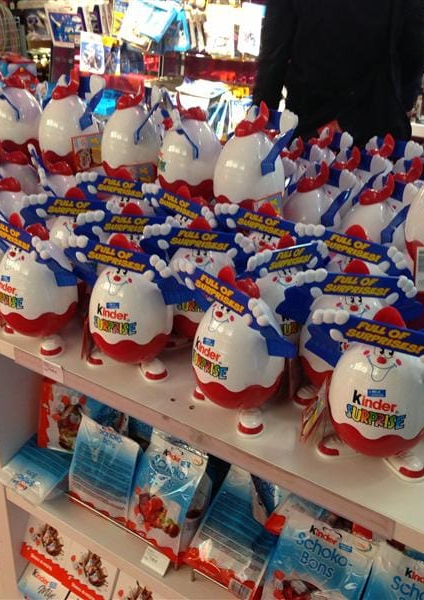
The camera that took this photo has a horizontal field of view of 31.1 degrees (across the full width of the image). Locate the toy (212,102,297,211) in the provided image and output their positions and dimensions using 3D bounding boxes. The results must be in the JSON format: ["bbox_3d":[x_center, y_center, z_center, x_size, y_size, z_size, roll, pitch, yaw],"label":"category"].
[{"bbox_3d":[0.081,-0.284,1.481,0.151,0.229,0.203,-16,31,-30],"label":"toy"}]

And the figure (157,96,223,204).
[{"bbox_3d":[-0.041,-0.296,1.421,0.126,0.217,0.192,1,26,0],"label":"figure"}]

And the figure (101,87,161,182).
[{"bbox_3d":[-0.173,-0.389,1.717,0.151,0.229,0.203,-11,28,-21],"label":"figure"}]

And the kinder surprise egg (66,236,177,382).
[{"bbox_3d":[-0.119,-0.003,1.112,0.192,0.217,0.126,11,28,20],"label":"kinder surprise egg"}]

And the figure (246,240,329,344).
[{"bbox_3d":[0.105,0.004,1.200,0.203,0.229,0.151,-15,30,-28],"label":"figure"}]

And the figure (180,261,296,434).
[{"bbox_3d":[0.032,0.057,1.091,0.151,0.229,0.203,-24,35,-39],"label":"figure"}]

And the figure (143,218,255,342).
[{"bbox_3d":[-0.007,-0.030,1.267,0.203,0.229,0.151,6,27,12],"label":"figure"}]

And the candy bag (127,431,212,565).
[{"bbox_3d":[-0.062,0.321,1.261,0.114,0.189,0.048,18,8,32],"label":"candy bag"}]

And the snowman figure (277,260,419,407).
[{"bbox_3d":[0.192,0.044,1.119,0.203,0.229,0.151,0,26,0],"label":"snowman figure"}]

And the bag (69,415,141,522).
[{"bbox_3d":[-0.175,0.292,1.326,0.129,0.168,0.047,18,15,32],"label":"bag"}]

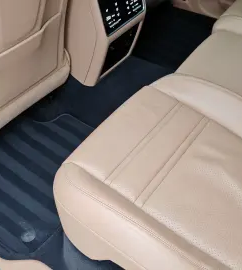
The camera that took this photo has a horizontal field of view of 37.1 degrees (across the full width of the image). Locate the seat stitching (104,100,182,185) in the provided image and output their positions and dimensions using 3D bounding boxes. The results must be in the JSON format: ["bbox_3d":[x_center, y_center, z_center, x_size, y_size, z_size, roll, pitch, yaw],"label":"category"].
[{"bbox_3d":[0.060,0.010,0.900,0.010,0.010,0.320,35,59,16],"label":"seat stitching"}]

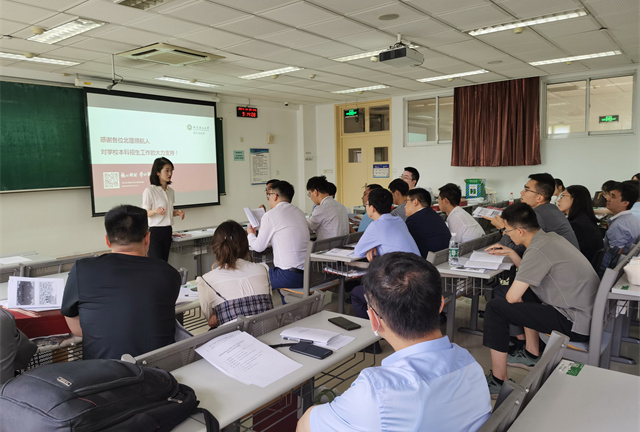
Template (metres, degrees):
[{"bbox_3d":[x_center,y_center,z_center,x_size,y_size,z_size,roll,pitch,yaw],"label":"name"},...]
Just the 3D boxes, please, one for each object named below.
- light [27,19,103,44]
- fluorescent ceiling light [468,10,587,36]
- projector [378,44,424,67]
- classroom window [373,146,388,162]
[{"bbox_3d":[-2.608,-1.898,5.103,1.200,0.080,0.300,3,7,38],"label":"light"},{"bbox_3d":[2.120,-2.024,5.211,1.200,0.080,0.300,3,7,38],"label":"fluorescent ceiling light"},{"bbox_3d":[0.882,-1.691,5.339,0.325,0.110,0.385,3,7,38],"label":"projector"},{"bbox_3d":[1.257,-1.253,10.209,0.335,0.300,0.050,3,7,38],"label":"classroom window"}]

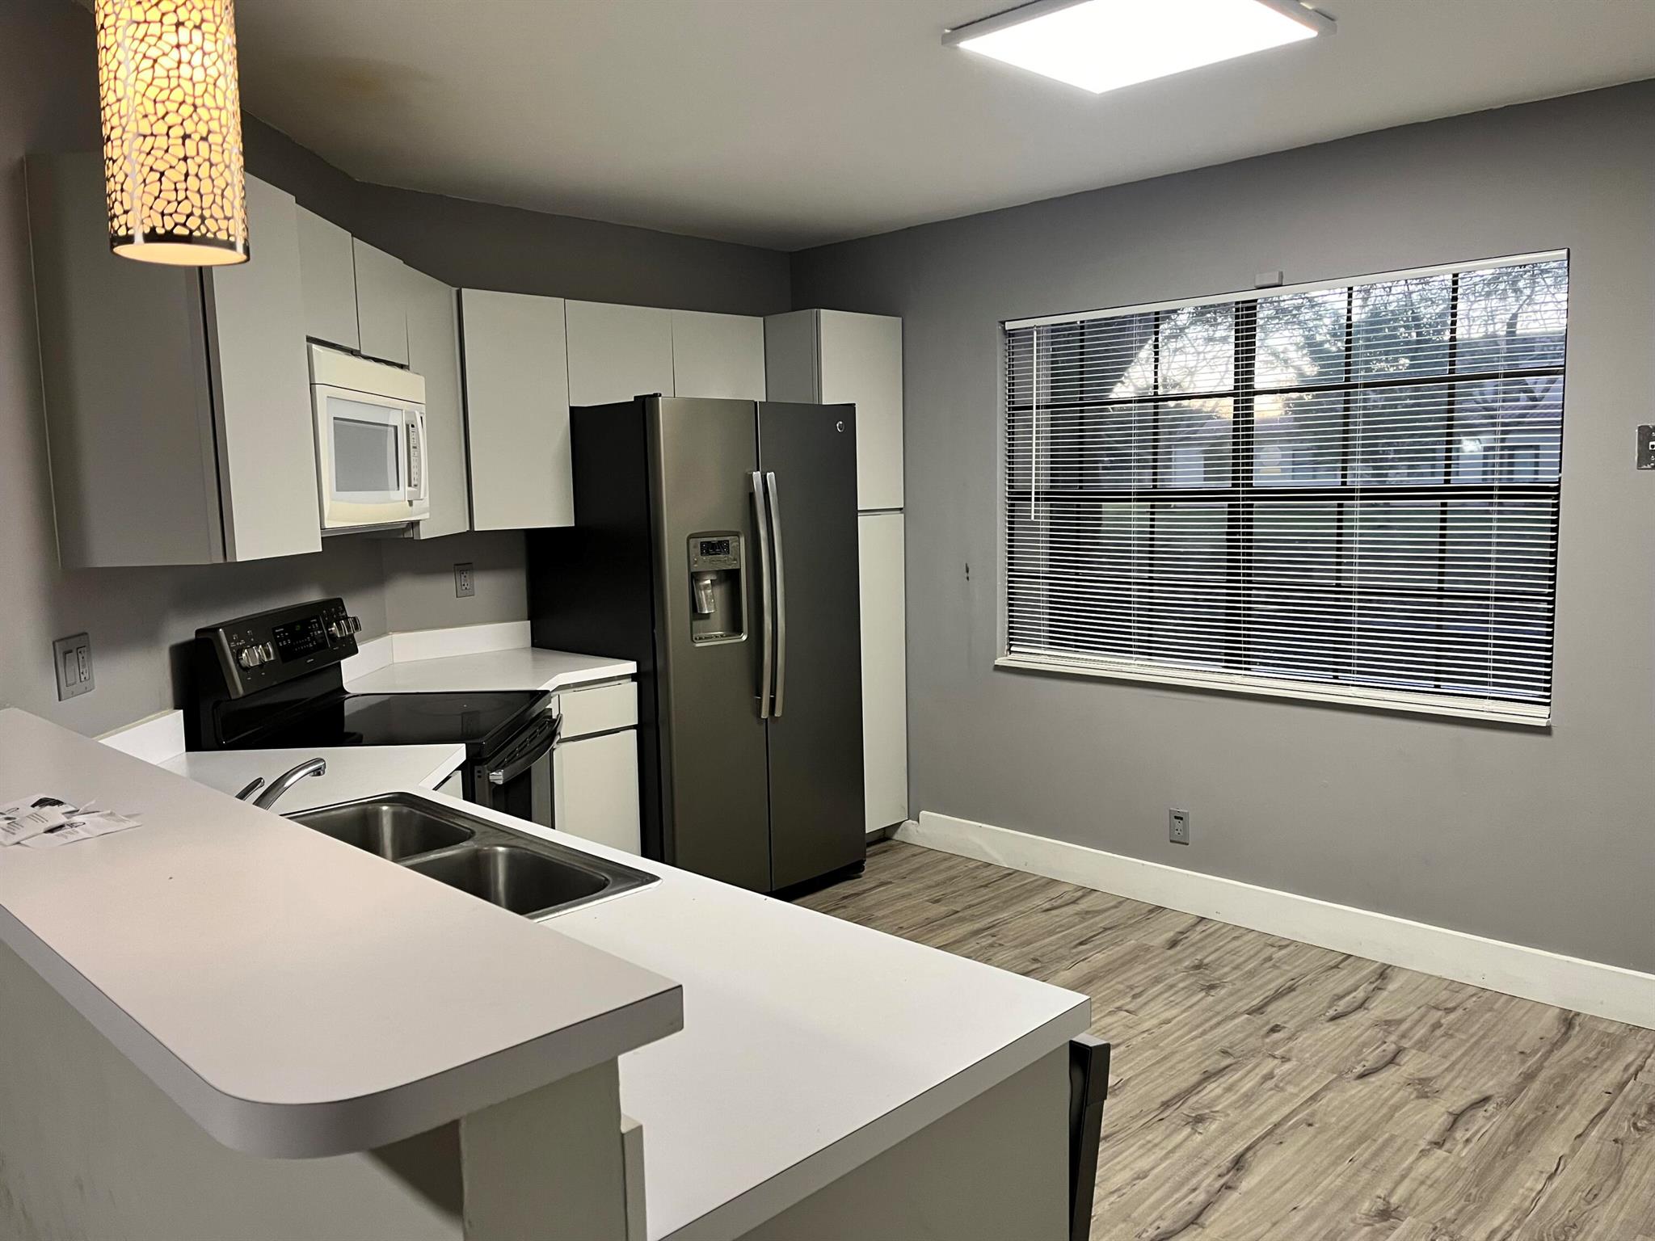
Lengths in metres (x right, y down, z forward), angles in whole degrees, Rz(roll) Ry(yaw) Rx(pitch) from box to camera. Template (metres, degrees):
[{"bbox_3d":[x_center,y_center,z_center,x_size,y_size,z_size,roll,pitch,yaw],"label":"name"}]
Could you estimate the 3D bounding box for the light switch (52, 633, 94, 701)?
[{"bbox_3d":[-1.460,0.089,2.414,0.008,0.115,0.117,-1,6,0],"label":"light switch"}]

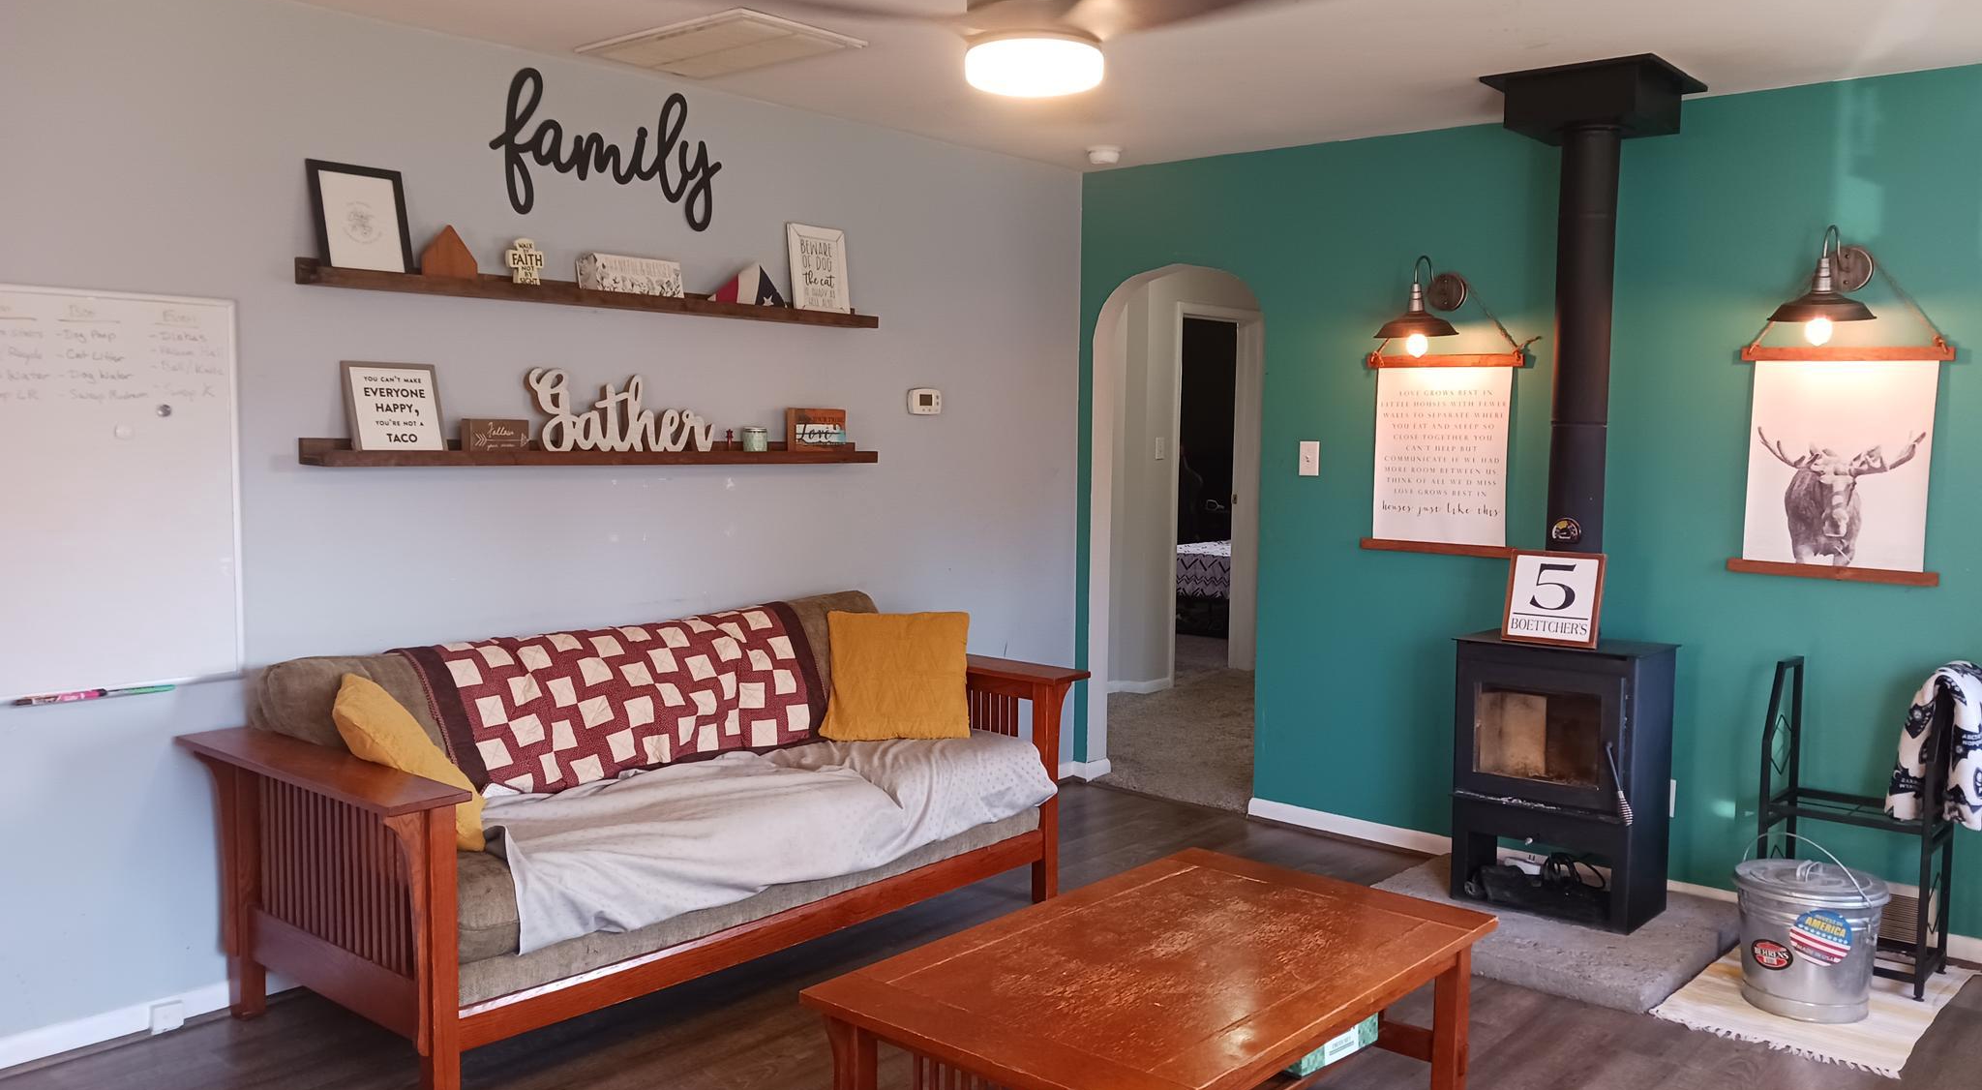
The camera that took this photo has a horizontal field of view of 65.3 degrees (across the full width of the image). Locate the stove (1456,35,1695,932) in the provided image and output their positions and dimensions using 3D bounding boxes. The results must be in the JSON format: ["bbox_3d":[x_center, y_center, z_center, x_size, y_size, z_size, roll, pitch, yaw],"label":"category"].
[{"bbox_3d":[1.677,-0.128,4.446,0.534,2.346,0.509,5,6,42],"label":"stove"}]

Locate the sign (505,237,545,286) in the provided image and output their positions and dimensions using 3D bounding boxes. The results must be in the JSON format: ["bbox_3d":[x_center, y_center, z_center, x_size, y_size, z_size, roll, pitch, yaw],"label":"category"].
[{"bbox_3d":[-1.249,-0.745,4.146,0.030,0.150,0.106,5,6,40],"label":"sign"}]

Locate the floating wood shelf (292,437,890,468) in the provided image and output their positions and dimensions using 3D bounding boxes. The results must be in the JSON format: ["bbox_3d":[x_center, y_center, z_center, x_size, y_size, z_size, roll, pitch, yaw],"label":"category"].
[{"bbox_3d":[-1.030,-0.263,4.443,0.128,0.067,1.871,5,5,40],"label":"floating wood shelf"}]

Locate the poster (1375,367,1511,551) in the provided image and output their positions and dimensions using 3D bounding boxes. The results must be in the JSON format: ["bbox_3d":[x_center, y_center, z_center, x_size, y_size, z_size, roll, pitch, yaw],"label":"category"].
[{"bbox_3d":[1.503,-0.295,5.143,0.468,0.591,0.012,5,6,40],"label":"poster"}]

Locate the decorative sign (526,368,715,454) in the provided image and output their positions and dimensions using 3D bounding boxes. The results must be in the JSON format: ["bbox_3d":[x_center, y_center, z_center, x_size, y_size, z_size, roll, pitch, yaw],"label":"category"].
[{"bbox_3d":[-1.042,-0.367,4.404,0.027,0.248,0.621,5,6,42],"label":"decorative sign"}]

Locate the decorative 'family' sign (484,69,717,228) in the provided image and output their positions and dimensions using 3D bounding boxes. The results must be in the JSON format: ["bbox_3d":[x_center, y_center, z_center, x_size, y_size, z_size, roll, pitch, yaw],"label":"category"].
[{"bbox_3d":[-1.074,-1.111,4.388,0.013,0.375,0.770,5,6,42],"label":"decorative 'family' sign"}]

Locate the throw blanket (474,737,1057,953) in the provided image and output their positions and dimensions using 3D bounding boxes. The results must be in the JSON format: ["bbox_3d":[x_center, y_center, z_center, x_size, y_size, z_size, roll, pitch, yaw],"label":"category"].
[{"bbox_3d":[-0.600,0.678,4.084,0.571,0.246,1.773,5,6,40],"label":"throw blanket"}]

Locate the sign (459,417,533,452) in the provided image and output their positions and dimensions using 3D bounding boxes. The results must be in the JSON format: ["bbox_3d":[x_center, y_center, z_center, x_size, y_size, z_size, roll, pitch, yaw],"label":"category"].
[{"bbox_3d":[-1.314,-0.278,4.114,0.044,0.107,0.171,5,6,42],"label":"sign"}]

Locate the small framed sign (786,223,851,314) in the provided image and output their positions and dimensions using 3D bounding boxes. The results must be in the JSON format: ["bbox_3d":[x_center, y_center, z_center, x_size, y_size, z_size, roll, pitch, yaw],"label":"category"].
[{"bbox_3d":[-0.556,-0.867,4.953,0.024,0.295,0.228,-4,0,42],"label":"small framed sign"}]

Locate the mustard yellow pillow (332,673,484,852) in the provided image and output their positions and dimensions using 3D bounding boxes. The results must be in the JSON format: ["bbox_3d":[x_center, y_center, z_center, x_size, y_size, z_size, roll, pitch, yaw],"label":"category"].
[{"bbox_3d":[-1.272,0.487,3.446,0.138,0.438,0.438,-42,13,-17],"label":"mustard yellow pillow"}]

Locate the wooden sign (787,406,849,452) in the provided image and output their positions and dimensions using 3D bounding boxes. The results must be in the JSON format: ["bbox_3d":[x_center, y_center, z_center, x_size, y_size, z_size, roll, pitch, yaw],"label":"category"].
[{"bbox_3d":[-0.565,-0.360,5.006,0.041,0.153,0.223,5,6,40],"label":"wooden sign"}]

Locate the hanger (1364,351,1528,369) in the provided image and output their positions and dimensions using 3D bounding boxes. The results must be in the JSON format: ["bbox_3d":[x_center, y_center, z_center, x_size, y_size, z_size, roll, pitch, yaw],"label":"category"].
[{"bbox_3d":[1.501,-0.606,5.124,0.549,0.041,0.022,5,6,40],"label":"hanger"}]

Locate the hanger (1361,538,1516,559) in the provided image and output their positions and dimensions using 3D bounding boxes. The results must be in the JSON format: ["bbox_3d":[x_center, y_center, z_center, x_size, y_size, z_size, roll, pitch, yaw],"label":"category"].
[{"bbox_3d":[1.490,0.014,5.174,0.547,0.037,0.022,5,6,40],"label":"hanger"}]

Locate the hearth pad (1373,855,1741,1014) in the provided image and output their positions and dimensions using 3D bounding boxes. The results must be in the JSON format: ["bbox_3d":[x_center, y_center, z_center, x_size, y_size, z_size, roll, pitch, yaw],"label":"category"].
[{"bbox_3d":[1.585,1.079,4.441,0.899,0.061,0.948,5,6,42],"label":"hearth pad"}]

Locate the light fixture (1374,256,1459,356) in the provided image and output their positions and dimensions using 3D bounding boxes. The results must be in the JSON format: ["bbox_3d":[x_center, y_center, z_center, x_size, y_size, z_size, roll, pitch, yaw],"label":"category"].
[{"bbox_3d":[1.375,-0.759,4.915,0.294,0.332,0.375,5,6,42],"label":"light fixture"}]

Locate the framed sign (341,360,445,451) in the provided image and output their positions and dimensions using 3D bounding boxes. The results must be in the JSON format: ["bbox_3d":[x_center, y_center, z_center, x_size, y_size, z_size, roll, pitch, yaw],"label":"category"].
[{"bbox_3d":[-1.507,-0.337,3.912,0.020,0.246,0.238,-14,-6,40],"label":"framed sign"}]

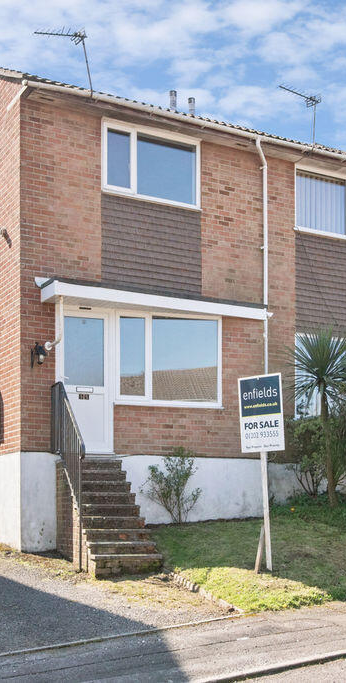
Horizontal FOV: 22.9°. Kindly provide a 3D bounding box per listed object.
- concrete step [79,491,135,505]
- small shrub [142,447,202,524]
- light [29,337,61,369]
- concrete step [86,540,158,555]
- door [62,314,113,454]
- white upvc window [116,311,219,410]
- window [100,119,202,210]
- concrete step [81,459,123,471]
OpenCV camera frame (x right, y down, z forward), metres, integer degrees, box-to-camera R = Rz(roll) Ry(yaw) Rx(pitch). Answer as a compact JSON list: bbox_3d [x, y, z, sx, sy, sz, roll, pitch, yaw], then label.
[{"bbox_3d":[-0.917,2.064,11.098,0.830,0.155,0.260,1,-3,-20],"label":"concrete step"},{"bbox_3d":[-0.021,1.991,11.800,0.830,1.070,0.700,0,-2,0],"label":"small shrub"},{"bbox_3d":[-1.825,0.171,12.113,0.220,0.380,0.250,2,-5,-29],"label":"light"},{"bbox_3d":[-0.635,2.511,10.329,0.830,0.155,0.260,1,-3,-20],"label":"concrete step"},{"bbox_3d":[-1.213,0.549,11.786,0.752,1.975,0.100,1,-3,-17],"label":"door"},{"bbox_3d":[-0.055,0.263,12.129,1.564,1.321,0.120,1,-3,-17],"label":"white upvc window"},{"bbox_3d":[-0.306,-2.530,12.296,1.576,1.041,0.120,1,-3,-26],"label":"window"},{"bbox_3d":[-1.123,1.698,11.611,0.830,0.155,0.260,1,-3,-20],"label":"concrete step"}]

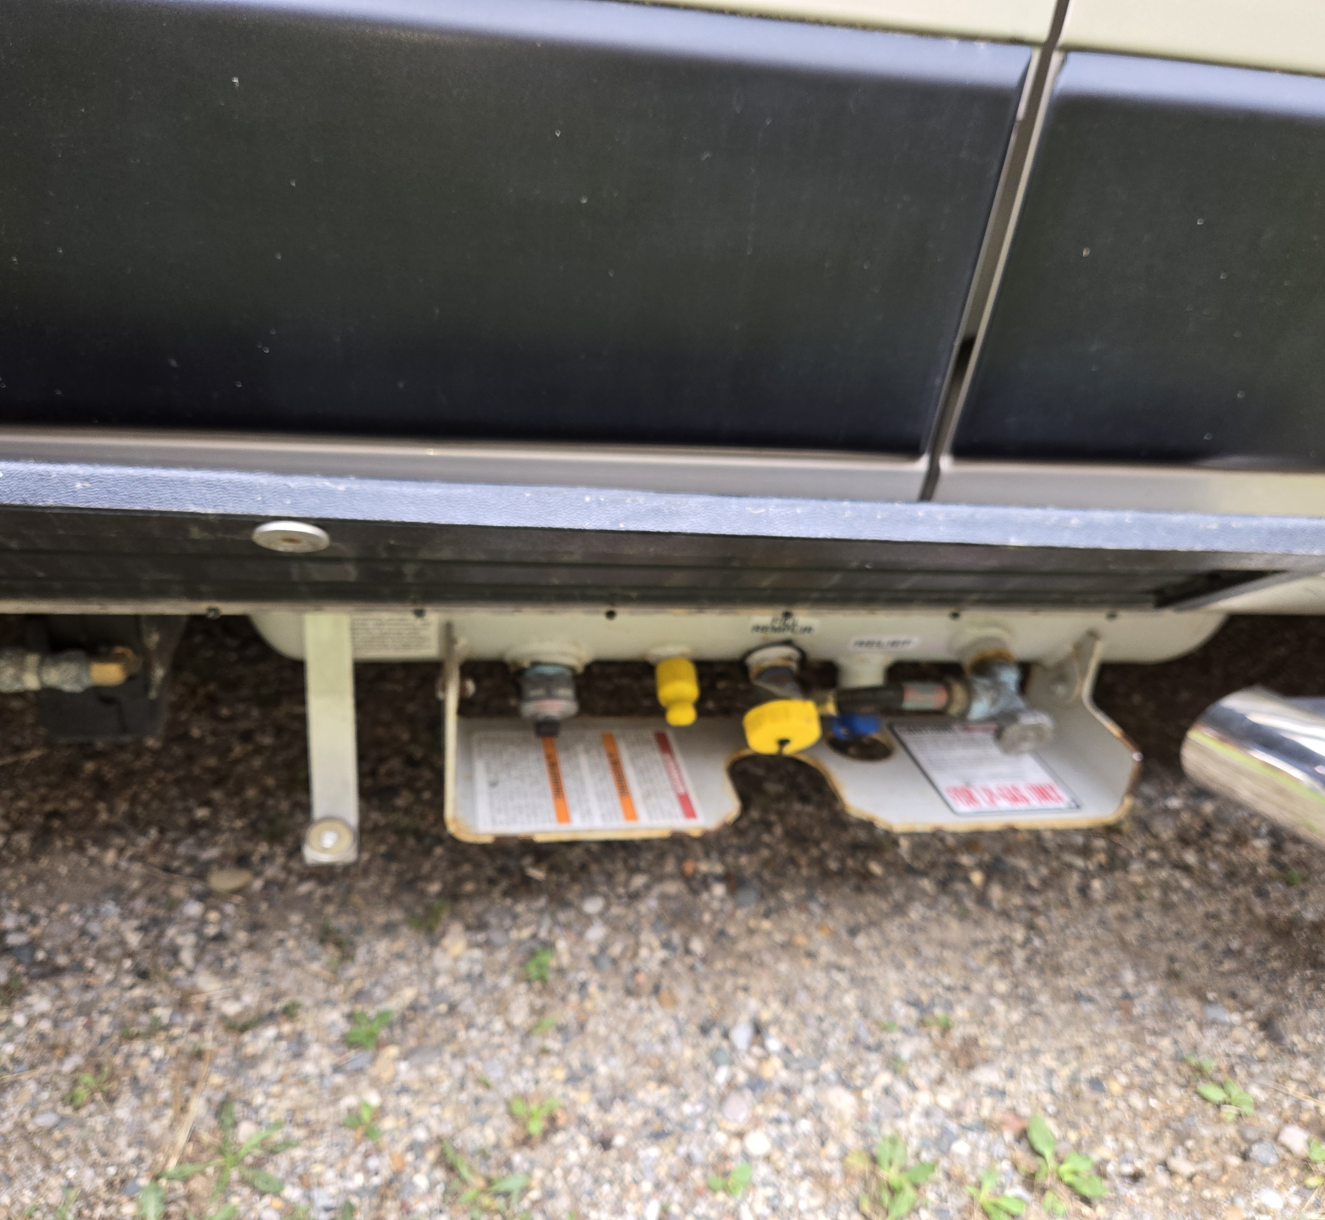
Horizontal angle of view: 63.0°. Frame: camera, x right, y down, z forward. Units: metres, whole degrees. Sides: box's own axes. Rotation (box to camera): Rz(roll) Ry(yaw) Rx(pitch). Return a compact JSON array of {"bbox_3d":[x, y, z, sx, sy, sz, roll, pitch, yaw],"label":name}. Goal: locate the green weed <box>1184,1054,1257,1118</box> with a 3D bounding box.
[{"bbox_3d":[0.486,0.416,0.943,0.054,0.020,0.050,6,31,0],"label":"green weed"}]

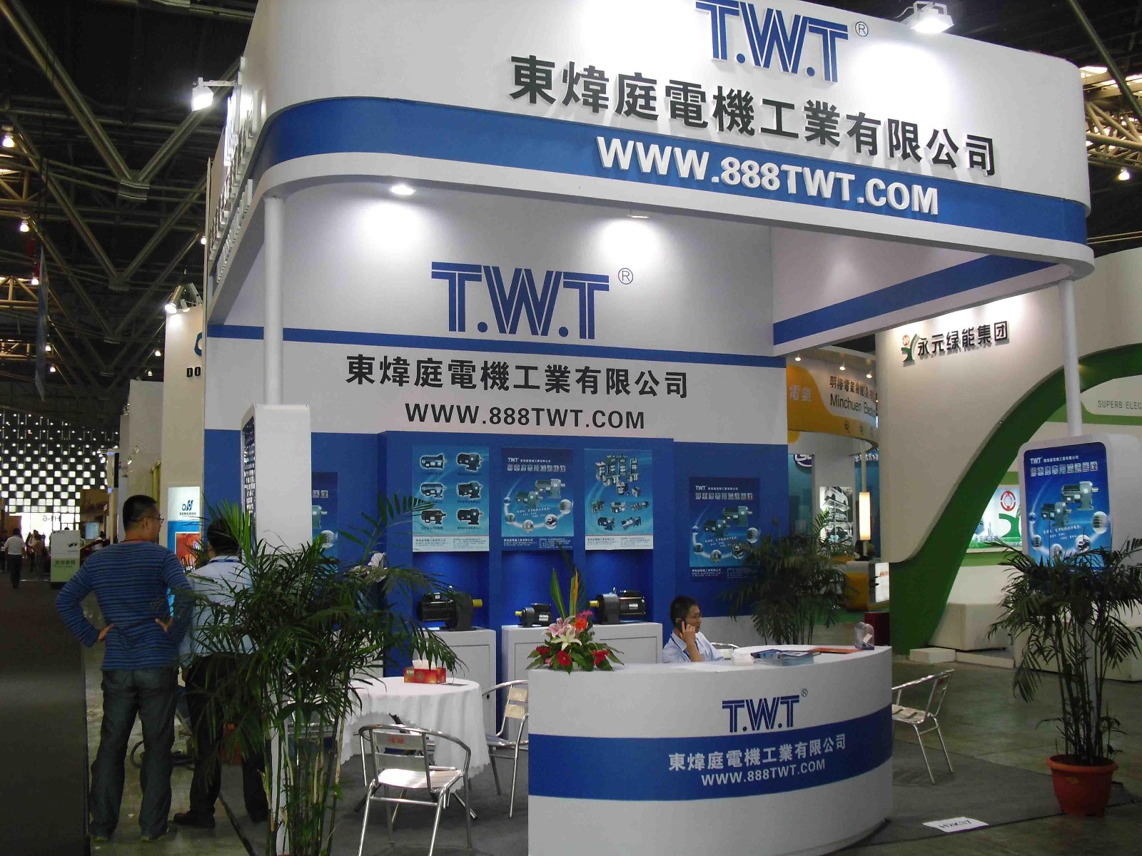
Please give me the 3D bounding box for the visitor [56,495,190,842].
[{"bbox_3d":[-2.435,1.294,6.463,0.640,1.800,0.370,0,-5,-5],"label":"visitor"}]

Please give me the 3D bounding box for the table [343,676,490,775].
[{"bbox_3d":[-0.914,1.865,6.877,0.860,0.735,0.860,2,-5,-22],"label":"table"}]

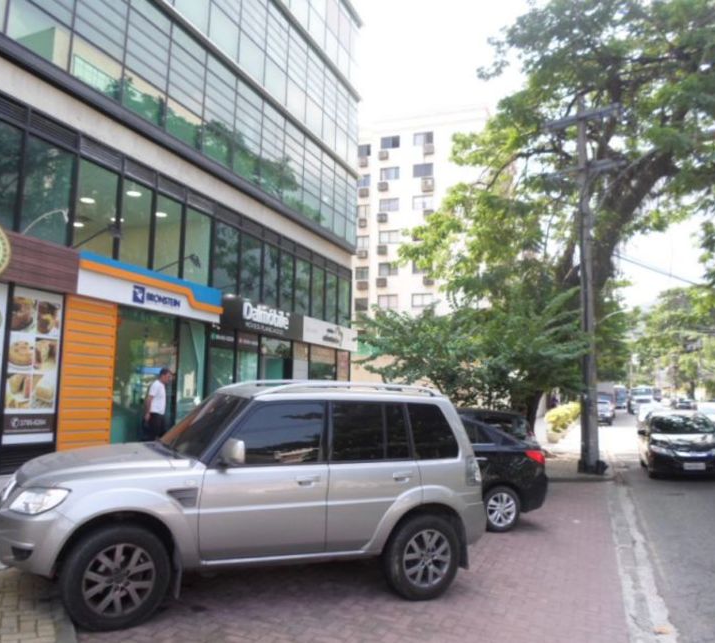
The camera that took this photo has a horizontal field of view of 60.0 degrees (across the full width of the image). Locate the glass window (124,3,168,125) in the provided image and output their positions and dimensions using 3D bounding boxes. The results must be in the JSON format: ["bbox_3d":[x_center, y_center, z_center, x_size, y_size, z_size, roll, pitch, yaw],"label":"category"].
[{"bbox_3d":[-4.596,-5.722,13.597,0.100,2.581,1.265,-2,-8,23],"label":"glass window"}]

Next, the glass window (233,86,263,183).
[{"bbox_3d":[-3.016,-5.212,17.208,0.100,2.581,1.290,-2,-8,23],"label":"glass window"}]

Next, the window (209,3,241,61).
[{"bbox_3d":[-3.490,-7.612,16.313,0.100,1.019,1.252,-2,-8,23],"label":"window"}]

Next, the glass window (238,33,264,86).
[{"bbox_3d":[-2.964,-7.442,17.515,0.100,1.019,1.290,-2,-8,23],"label":"glass window"}]

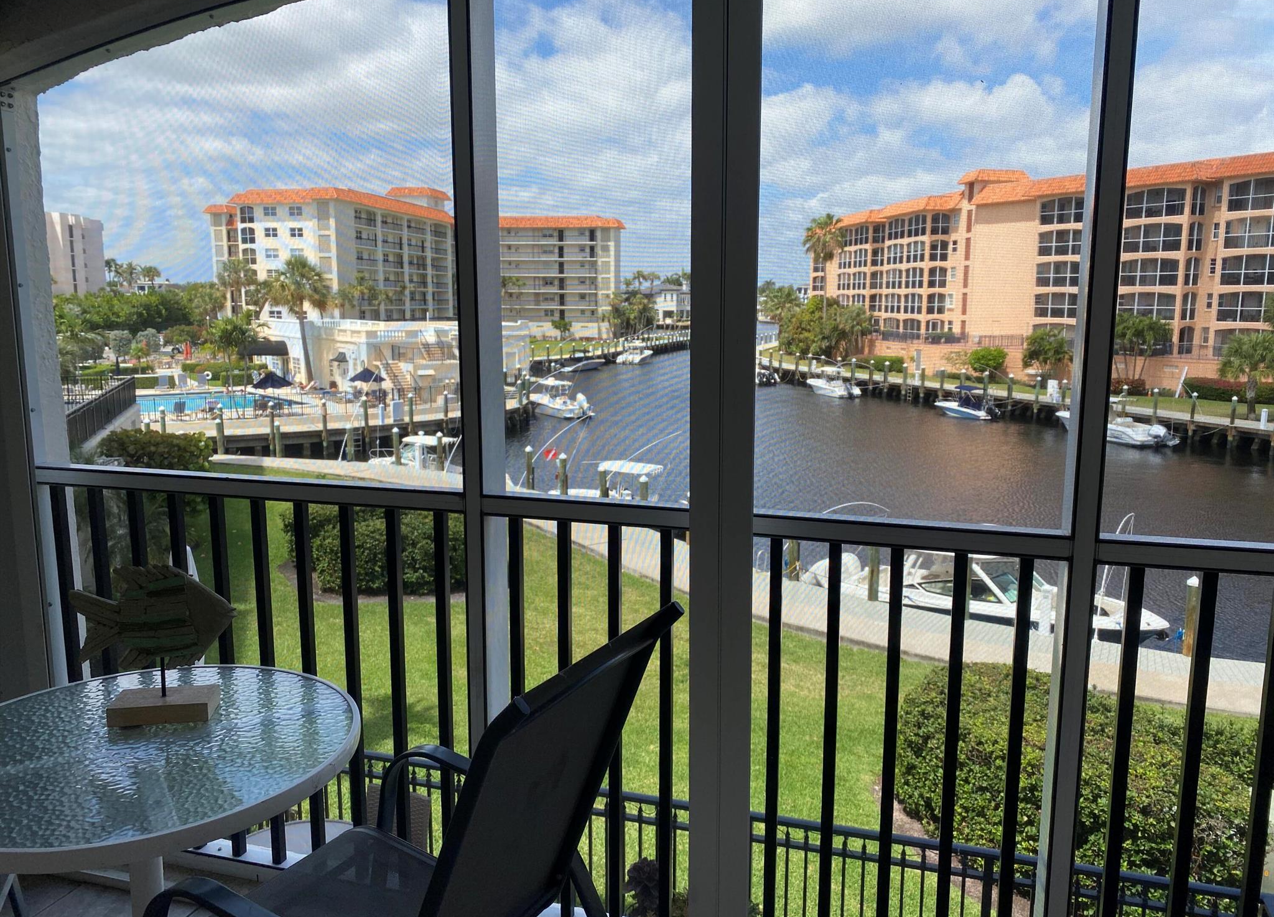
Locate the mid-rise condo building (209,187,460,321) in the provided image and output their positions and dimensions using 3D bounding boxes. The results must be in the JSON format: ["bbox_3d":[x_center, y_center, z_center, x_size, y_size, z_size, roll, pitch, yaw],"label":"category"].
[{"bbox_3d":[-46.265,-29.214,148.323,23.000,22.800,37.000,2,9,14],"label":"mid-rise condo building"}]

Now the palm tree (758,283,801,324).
[{"bbox_3d":[17.626,-17.261,118.759,5.180,8.690,5.180,1,9,8],"label":"palm tree"}]

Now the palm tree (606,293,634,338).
[{"bbox_3d":[-2.893,-24.392,164.203,4.610,7.970,4.610,0,9,-1],"label":"palm tree"}]

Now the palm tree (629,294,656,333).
[{"bbox_3d":[0.959,-24.907,168.171,4.890,7.970,4.890,0,9,0],"label":"palm tree"}]

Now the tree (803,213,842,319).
[{"bbox_3d":[21.840,-20.597,114.190,4.650,16.900,4.650,2,9,11],"label":"tree"}]

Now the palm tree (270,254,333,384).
[{"bbox_3d":[-26.092,-10.948,75.211,4.920,10.050,4.920,-3,9,-19],"label":"palm tree"}]

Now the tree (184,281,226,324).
[{"bbox_3d":[-48.899,-15.707,108.880,4.750,8.870,4.750,-4,10,-24],"label":"tree"}]

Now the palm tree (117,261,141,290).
[{"bbox_3d":[-106.733,-33.785,202.209,4.630,15.620,4.630,-5,10,-27],"label":"palm tree"}]

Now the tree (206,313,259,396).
[{"bbox_3d":[-22.572,-5.315,53.824,3.000,5.710,3.000,-4,10,-22],"label":"tree"}]

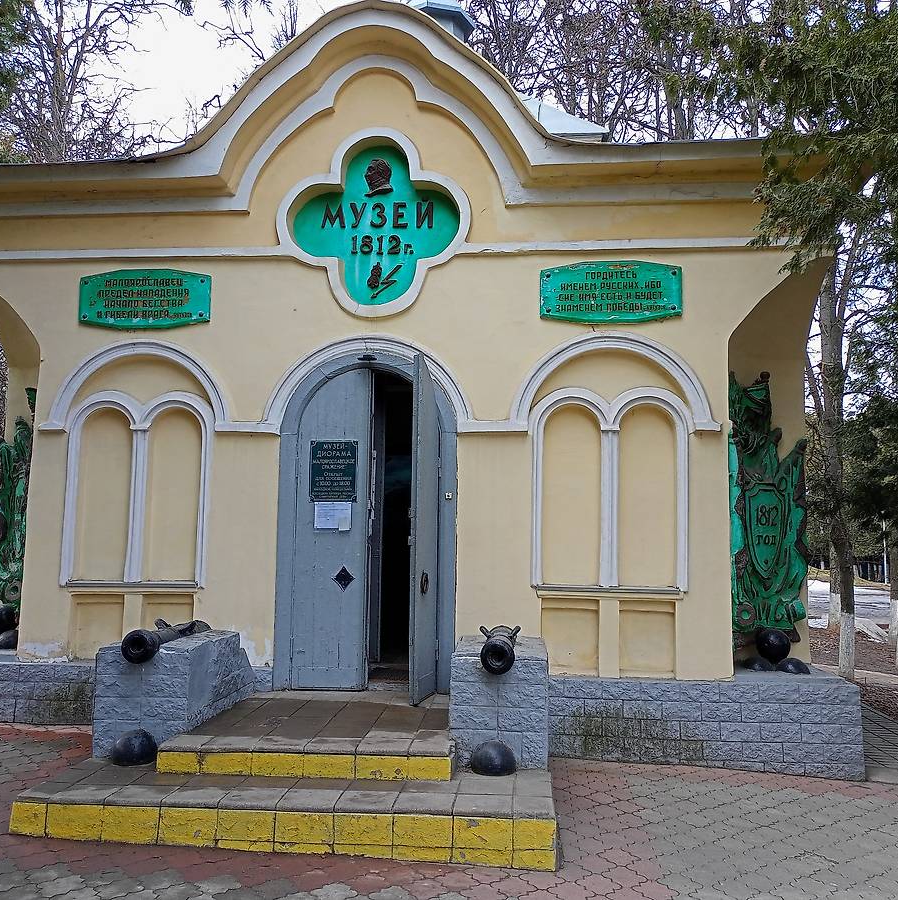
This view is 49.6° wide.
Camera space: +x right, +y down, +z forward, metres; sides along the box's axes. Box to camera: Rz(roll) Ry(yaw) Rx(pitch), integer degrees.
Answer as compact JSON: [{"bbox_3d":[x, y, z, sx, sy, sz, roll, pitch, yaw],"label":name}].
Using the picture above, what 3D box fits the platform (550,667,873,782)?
[{"bbox_3d":[1.927,2.139,7.810,2.350,0.680,1.200,0,-7,5],"label":"platform"}]

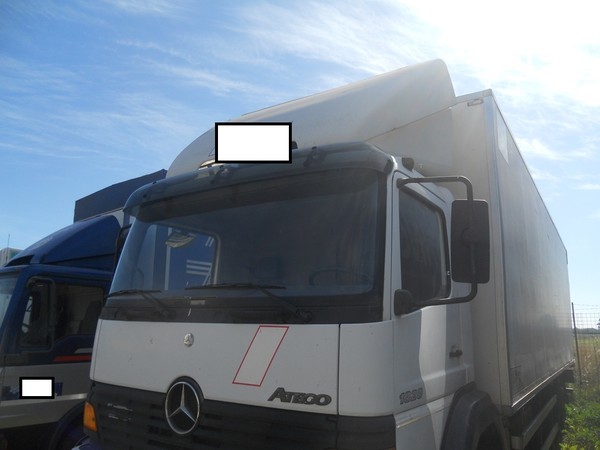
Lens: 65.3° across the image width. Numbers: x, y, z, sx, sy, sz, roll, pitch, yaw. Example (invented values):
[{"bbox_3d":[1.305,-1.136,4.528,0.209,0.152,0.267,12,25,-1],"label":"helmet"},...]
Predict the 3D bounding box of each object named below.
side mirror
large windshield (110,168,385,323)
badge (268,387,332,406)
[{"bbox_3d":[0.760,0.078,2.081,0.160,0.360,0.080,0,-12,6],"label":"side mirror"},{"bbox_3d":[-0.505,0.156,2.825,2.070,0.800,0.230,-6,-25,32],"label":"large windshield"},{"bbox_3d":[0.001,0.800,2.180,0.318,0.064,0.015,-3,-13,21],"label":"badge"}]

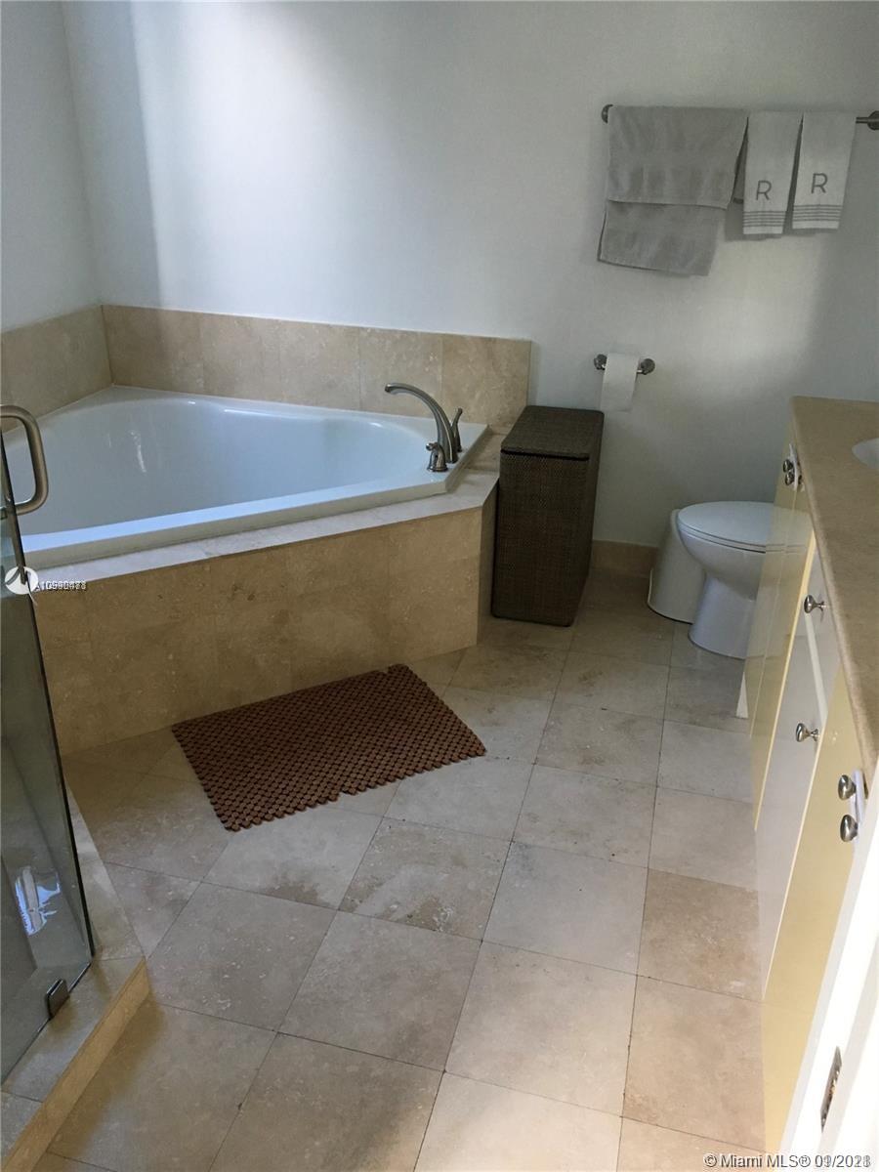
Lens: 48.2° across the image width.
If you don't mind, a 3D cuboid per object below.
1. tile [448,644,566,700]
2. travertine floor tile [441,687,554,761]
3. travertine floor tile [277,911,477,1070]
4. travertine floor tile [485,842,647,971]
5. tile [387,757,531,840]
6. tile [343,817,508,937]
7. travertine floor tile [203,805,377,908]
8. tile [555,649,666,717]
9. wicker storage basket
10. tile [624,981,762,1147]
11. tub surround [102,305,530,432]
[{"bbox_3d":[0.213,0.248,2.928,0.305,0.010,0.305,8,27,13],"label":"tile"},{"bbox_3d":[0.134,0.374,2.658,0.305,0.013,0.305,8,27,13],"label":"travertine floor tile"},{"bbox_3d":[-0.101,0.758,1.860,0.305,0.010,0.305,8,27,13],"label":"travertine floor tile"},{"bbox_3d":[0.274,0.670,2.059,0.305,0.010,0.305,8,27,13],"label":"travertine floor tile"},{"bbox_3d":[0.055,0.504,2.390,0.304,0.012,0.304,8,26,13],"label":"tile"},{"bbox_3d":[-0.023,0.631,2.124,0.304,0.012,0.304,8,26,13],"label":"tile"},{"bbox_3d":[-0.317,0.588,2.192,0.305,0.013,0.305,8,27,13],"label":"travertine floor tile"},{"bbox_3d":[0.509,0.288,2.860,0.305,0.010,0.305,8,27,13],"label":"tile"},{"bbox_3d":[0.368,-0.245,3.270,0.275,0.587,0.467,8,26,13],"label":"wicker storage basket"},{"bbox_3d":[0.490,0.836,1.722,0.304,0.012,0.304,8,26,13],"label":"tile"},{"bbox_3d":[-0.475,-0.781,3.565,1.616,0.340,0.020,8,27,13],"label":"tub surround"}]

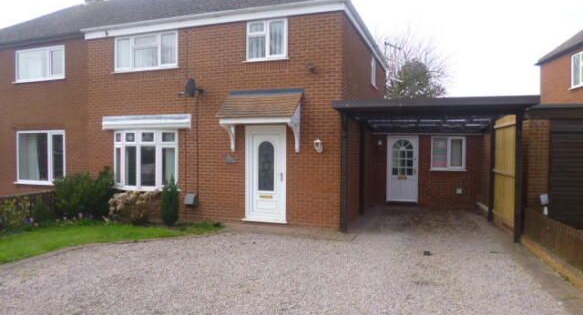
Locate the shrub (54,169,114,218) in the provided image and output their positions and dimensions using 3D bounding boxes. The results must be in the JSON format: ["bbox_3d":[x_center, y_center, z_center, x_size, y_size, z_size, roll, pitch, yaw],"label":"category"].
[{"bbox_3d":[-5.235,0.923,10.219,1.420,1.200,1.120,1,2,20],"label":"shrub"}]

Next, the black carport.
[{"bbox_3d":[3.350,0.215,9.988,3.700,2.650,5.000,0,-1,18],"label":"black carport"}]

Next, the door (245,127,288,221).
[{"bbox_3d":[-0.576,0.358,9.013,0.980,2.130,0.100,0,-1,18],"label":"door"}]

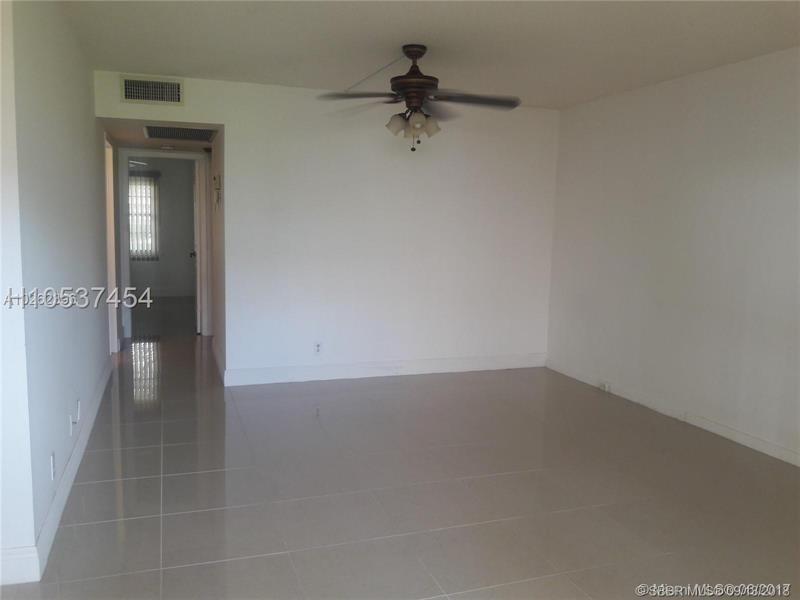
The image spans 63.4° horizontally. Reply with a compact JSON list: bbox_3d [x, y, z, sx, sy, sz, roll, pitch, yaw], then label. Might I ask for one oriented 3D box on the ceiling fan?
[{"bbox_3d":[0.088,-1.254,4.051,1.280,0.620,1.280,-1,7,-20],"label":"ceiling fan"}]

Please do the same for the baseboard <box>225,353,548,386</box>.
[{"bbox_3d":[-0.001,0.623,5.923,3.102,0.142,0.020,-1,7,-20],"label":"baseboard"}]

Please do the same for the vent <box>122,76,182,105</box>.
[{"bbox_3d":[-1.887,-1.591,4.933,0.445,0.197,0.030,-1,7,-20],"label":"vent"}]

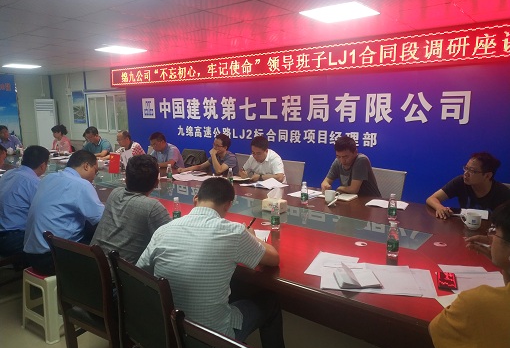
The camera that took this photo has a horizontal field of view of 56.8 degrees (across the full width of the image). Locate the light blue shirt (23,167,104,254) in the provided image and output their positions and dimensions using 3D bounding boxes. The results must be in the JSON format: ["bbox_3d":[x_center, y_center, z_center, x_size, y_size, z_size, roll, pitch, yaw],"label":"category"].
[{"bbox_3d":[-1.314,0.240,3.250,0.500,0.560,0.480,5,8,35],"label":"light blue shirt"}]

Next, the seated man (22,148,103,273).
[{"bbox_3d":[-1.262,0.418,3.329,0.540,1.190,0.760,5,8,35],"label":"seated man"}]

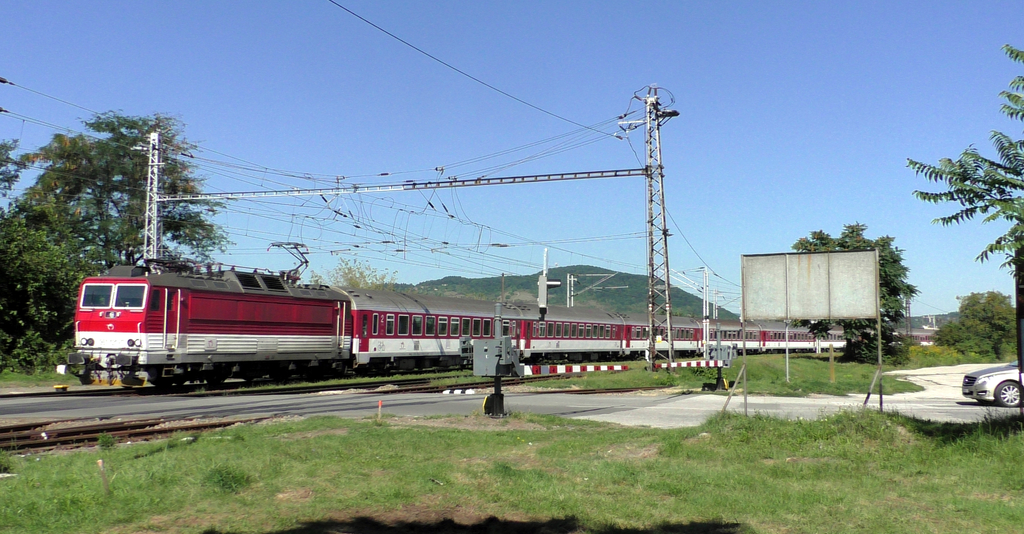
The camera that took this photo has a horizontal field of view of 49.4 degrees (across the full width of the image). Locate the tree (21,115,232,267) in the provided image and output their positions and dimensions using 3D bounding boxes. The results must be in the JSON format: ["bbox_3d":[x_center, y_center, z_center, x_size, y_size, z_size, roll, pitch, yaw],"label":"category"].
[{"bbox_3d":[-23.181,-1.638,66.252,12.300,15.170,11.500,2,-4,-19],"label":"tree"}]

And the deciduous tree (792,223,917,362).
[{"bbox_3d":[24.631,1.882,80.058,8.800,10.070,8.200,-1,-4,17],"label":"deciduous tree"}]

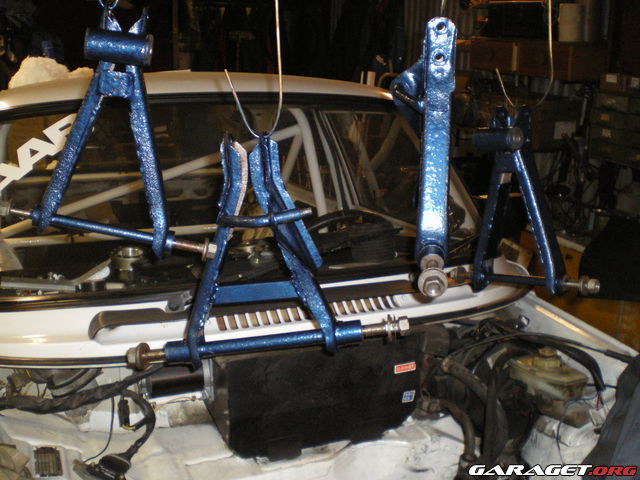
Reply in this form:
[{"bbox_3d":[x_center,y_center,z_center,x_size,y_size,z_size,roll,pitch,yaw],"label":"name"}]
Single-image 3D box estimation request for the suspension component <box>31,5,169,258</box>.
[{"bbox_3d":[-0.271,-0.145,0.899,0.200,0.300,0.075,11,9,12],"label":"suspension component"}]

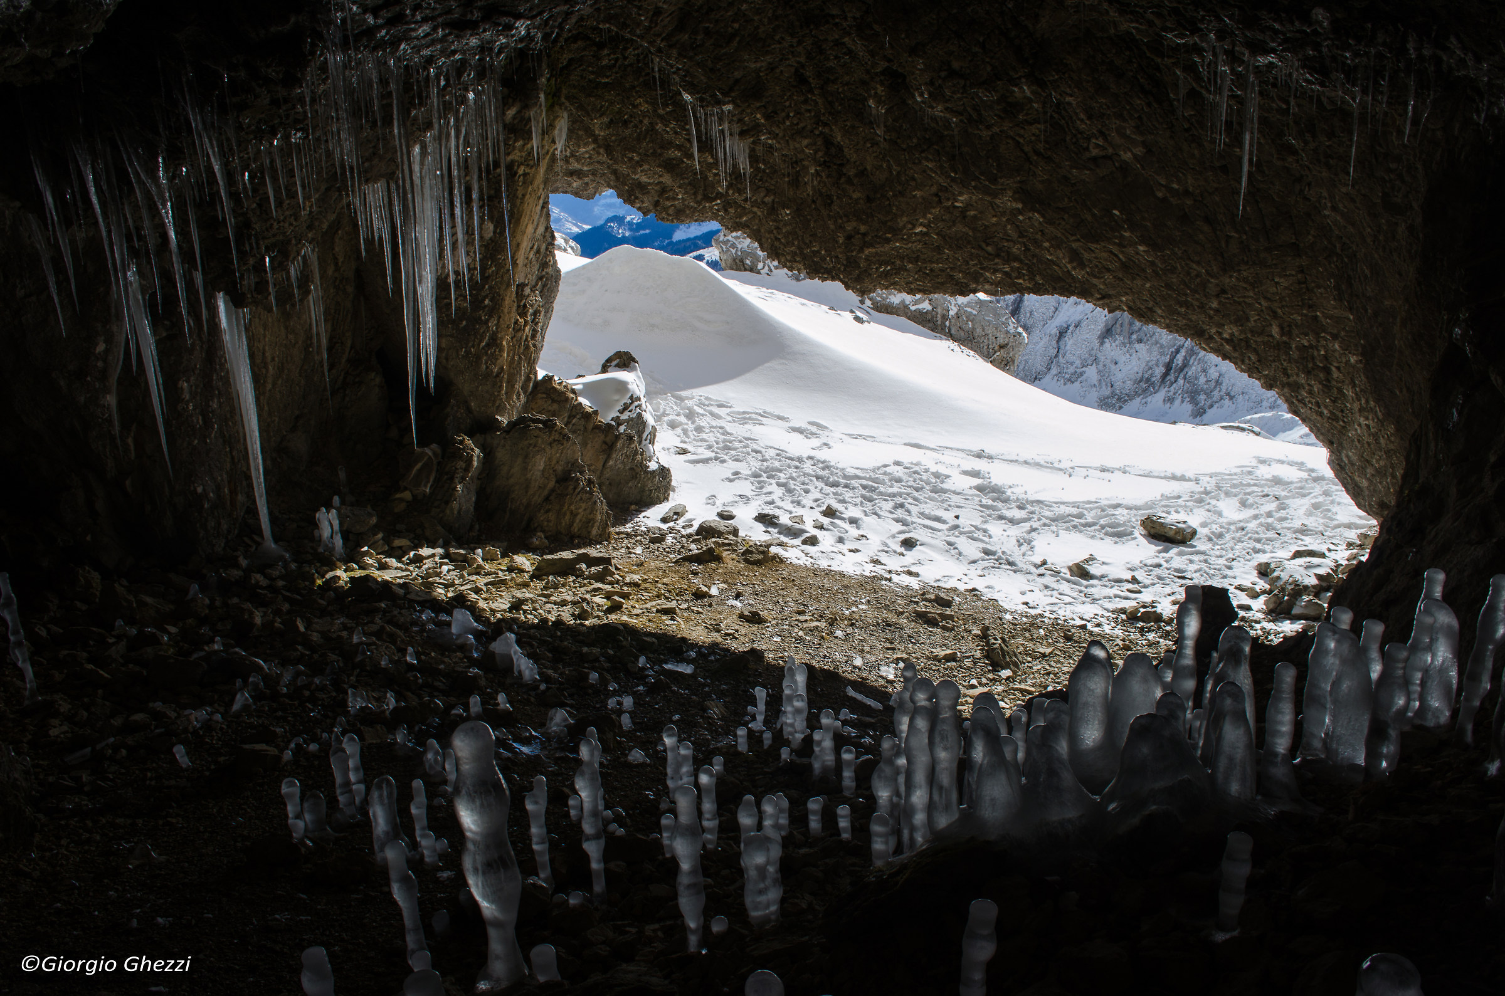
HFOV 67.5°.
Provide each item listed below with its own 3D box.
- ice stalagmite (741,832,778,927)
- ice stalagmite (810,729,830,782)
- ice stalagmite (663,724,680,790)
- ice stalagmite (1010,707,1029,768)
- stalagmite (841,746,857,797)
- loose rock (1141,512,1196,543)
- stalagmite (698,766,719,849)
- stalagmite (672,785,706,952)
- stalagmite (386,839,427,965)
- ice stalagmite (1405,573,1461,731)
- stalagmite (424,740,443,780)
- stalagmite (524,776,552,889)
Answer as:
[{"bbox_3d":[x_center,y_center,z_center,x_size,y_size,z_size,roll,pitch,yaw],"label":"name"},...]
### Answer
[{"bbox_3d":[0.021,1.099,3.263,0.107,0.268,0.093,0,16,0],"label":"ice stalagmite"},{"bbox_3d":[0.234,0.884,3.896,0.064,0.182,0.064,-2,15,0],"label":"ice stalagmite"},{"bbox_3d":[-0.277,0.906,3.868,0.053,0.272,0.053,-2,14,0],"label":"ice stalagmite"},{"bbox_3d":[0.884,0.805,3.722,0.059,0.235,0.059,-2,14,0],"label":"ice stalagmite"},{"bbox_3d":[0.330,0.925,3.828,0.055,0.173,0.055,-2,15,0],"label":"stalagmite"},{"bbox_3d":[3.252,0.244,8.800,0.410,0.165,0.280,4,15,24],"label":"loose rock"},{"bbox_3d":[-0.135,0.943,3.449,0.058,0.266,0.058,-2,14,0],"label":"stalagmite"},{"bbox_3d":[-0.178,1.011,3.084,0.089,0.481,0.082,-1,16,-4],"label":"stalagmite"},{"bbox_3d":[-0.849,0.987,2.761,0.079,0.328,0.079,-2,14,0],"label":"stalagmite"},{"bbox_3d":[2.255,0.500,3.730,0.148,0.538,0.148,-2,15,0],"label":"ice stalagmite"},{"bbox_3d":[-1.120,0.916,3.952,0.055,0.138,0.055,-2,15,0],"label":"stalagmite"},{"bbox_3d":[-0.601,0.933,3.157,0.063,0.336,0.063,-2,15,0],"label":"stalagmite"}]

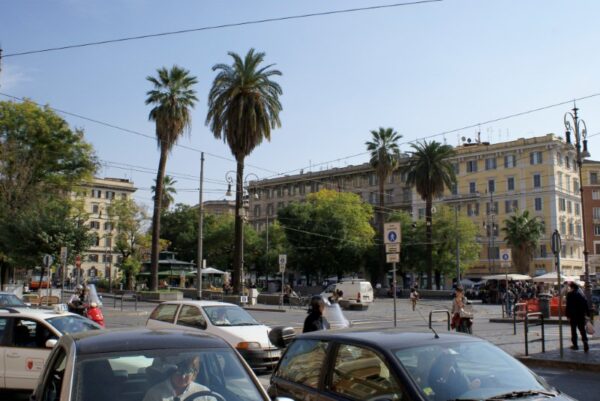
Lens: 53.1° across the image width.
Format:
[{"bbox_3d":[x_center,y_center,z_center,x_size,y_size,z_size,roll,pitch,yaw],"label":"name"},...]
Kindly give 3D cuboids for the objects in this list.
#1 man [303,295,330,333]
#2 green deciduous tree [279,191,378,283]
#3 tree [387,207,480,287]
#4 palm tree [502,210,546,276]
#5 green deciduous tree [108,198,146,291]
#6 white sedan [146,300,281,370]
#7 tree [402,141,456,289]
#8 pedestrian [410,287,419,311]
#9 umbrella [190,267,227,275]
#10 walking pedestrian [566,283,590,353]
[{"bbox_3d":[0.297,2.474,10.763,0.600,1.487,0.550,-3,-8,22],"label":"man"},{"bbox_3d":[3.004,4.563,68.016,10.800,11.527,10.500,0,-8,0],"label":"green deciduous tree"},{"bbox_3d":[16.444,6.223,73.857,11.000,11.063,11.000,0,-8,0],"label":"tree"},{"bbox_3d":[23.173,5.574,61.829,4.355,9.576,4.355,0,-8,0],"label":"palm tree"},{"bbox_3d":[-20.263,5.353,69.940,4.672,11.288,4.672,0,-8,0],"label":"green deciduous tree"},{"bbox_3d":[-1.850,3.017,13.464,3.770,1.450,1.630,-6,-10,38],"label":"white sedan"},{"bbox_3d":[15.627,1.538,72.472,6.500,17.976,6.500,0,-8,0],"label":"tree"},{"bbox_3d":[7.904,6.792,41.461,0.500,1.640,0.400,-1,-8,10],"label":"pedestrian"},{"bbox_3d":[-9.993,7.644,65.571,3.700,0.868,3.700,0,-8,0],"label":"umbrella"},{"bbox_3d":[6.953,2.923,15.039,0.500,1.707,0.600,-7,-11,41],"label":"walking pedestrian"}]

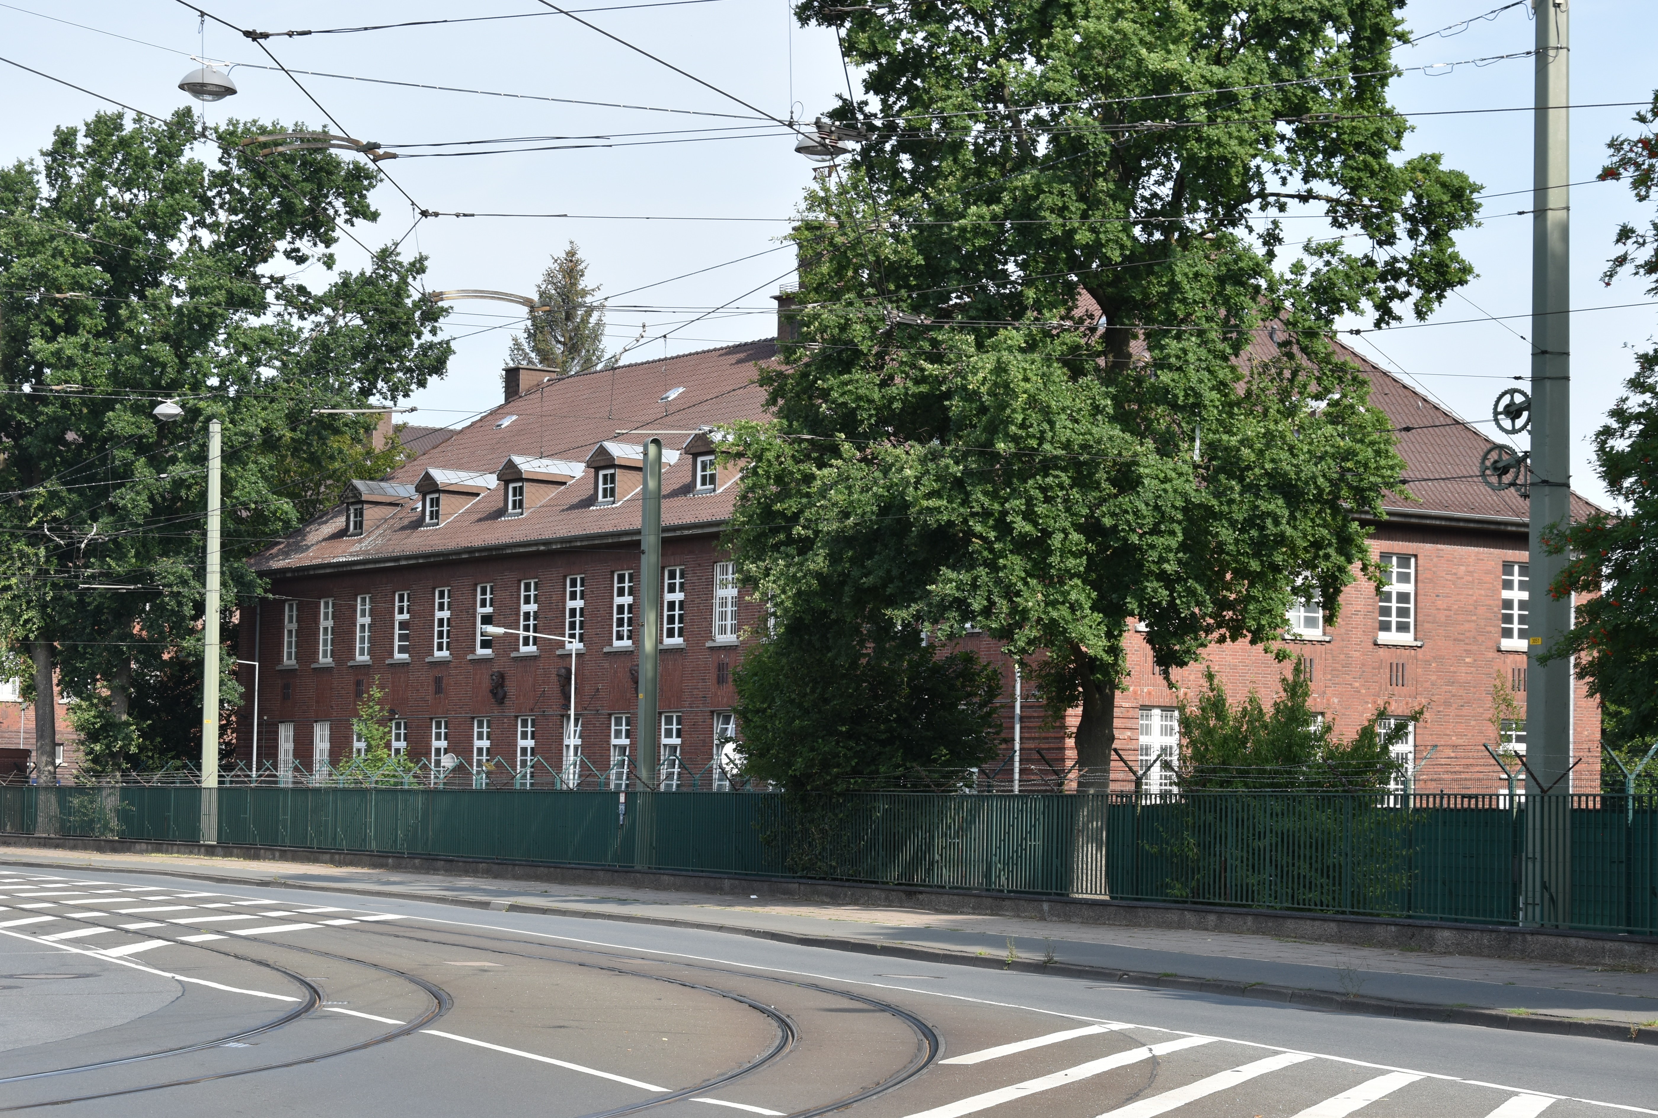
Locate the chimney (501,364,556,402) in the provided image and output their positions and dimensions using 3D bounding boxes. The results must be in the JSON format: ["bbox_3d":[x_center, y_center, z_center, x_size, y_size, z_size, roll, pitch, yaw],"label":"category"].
[{"bbox_3d":[-10.033,-5.390,104.980,1.500,2.000,1.100,4,-5,-34],"label":"chimney"}]

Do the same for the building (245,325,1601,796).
[{"bbox_3d":[-0.180,0.654,89.665,17.500,14.850,44.450,4,-5,-34],"label":"building"}]

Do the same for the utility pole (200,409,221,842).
[{"bbox_3d":[-14.493,1.700,73.360,0.390,10.020,0.390,3,-5,-34],"label":"utility pole"}]

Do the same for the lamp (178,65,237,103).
[{"bbox_3d":[-5.667,-4.335,28.500,0.530,0.330,0.530,2,-4,-11],"label":"lamp"}]

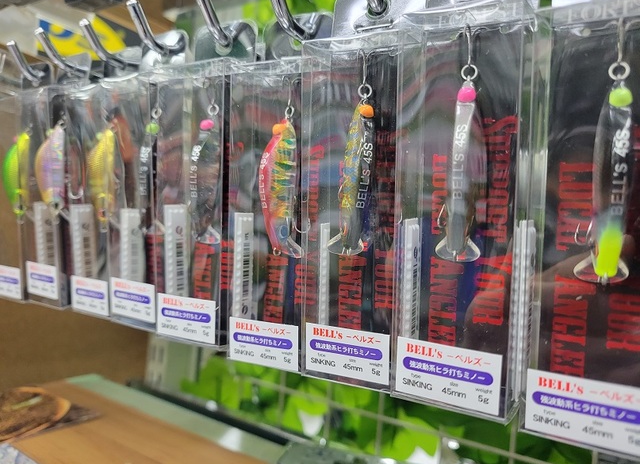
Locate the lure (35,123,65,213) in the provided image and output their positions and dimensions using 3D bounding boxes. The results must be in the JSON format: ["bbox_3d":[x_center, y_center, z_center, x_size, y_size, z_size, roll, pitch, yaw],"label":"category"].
[{"bbox_3d":[-0.133,-0.031,0.236,0.008,0.044,0.013,4,7,33],"label":"lure"}]

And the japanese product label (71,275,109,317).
[{"bbox_3d":[-0.106,0.029,0.221,0.028,0.015,0.001,3,5,31],"label":"japanese product label"}]

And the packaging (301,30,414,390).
[{"bbox_3d":[0.012,-0.006,0.153,0.030,0.104,0.019,3,6,25],"label":"packaging"}]

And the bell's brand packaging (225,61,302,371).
[{"bbox_3d":[-0.015,-0.005,0.174,0.030,0.104,0.019,3,5,25],"label":"bell's brand packaging"}]

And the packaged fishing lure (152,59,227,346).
[{"bbox_3d":[-0.045,-0.010,0.187,0.030,0.104,0.019,3,4,25],"label":"packaged fishing lure"}]

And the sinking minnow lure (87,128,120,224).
[{"bbox_3d":[-0.102,-0.026,0.226,0.008,0.044,0.013,3,5,31],"label":"sinking minnow lure"}]

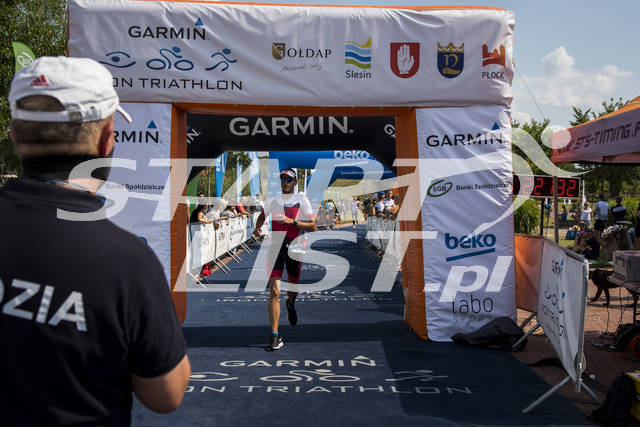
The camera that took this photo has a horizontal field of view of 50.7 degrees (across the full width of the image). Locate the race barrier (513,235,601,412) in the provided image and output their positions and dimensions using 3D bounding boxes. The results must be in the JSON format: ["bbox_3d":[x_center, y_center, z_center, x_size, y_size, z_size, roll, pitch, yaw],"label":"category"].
[{"bbox_3d":[1.930,0.810,5.510,0.580,1.080,2.520,0,1,13],"label":"race barrier"}]

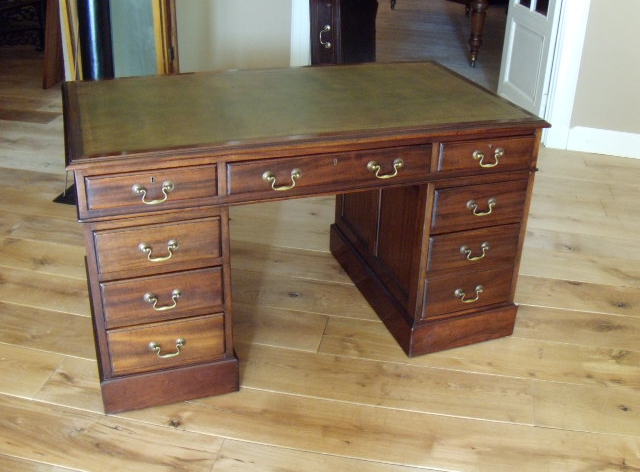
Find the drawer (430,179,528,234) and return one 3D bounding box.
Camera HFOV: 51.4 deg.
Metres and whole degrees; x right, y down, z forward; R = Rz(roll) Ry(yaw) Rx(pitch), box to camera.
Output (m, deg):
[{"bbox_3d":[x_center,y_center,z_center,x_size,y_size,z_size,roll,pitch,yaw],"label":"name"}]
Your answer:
[{"bbox_3d":[0.446,-0.165,2.186,0.325,0.130,0.342,-8,29,-18],"label":"drawer"}]

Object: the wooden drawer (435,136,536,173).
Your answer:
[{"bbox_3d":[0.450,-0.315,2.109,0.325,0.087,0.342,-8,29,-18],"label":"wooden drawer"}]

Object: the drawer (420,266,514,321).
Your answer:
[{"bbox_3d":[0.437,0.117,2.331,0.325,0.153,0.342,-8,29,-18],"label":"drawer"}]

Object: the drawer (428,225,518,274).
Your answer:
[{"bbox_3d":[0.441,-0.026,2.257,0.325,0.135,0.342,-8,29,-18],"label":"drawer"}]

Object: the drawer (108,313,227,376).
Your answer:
[{"bbox_3d":[-0.482,0.241,2.034,0.325,0.153,0.342,-8,29,-18],"label":"drawer"}]

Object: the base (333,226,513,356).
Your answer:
[{"bbox_3d":[0.363,0.156,2.574,0.398,0.118,0.764,-8,29,-18],"label":"base"}]

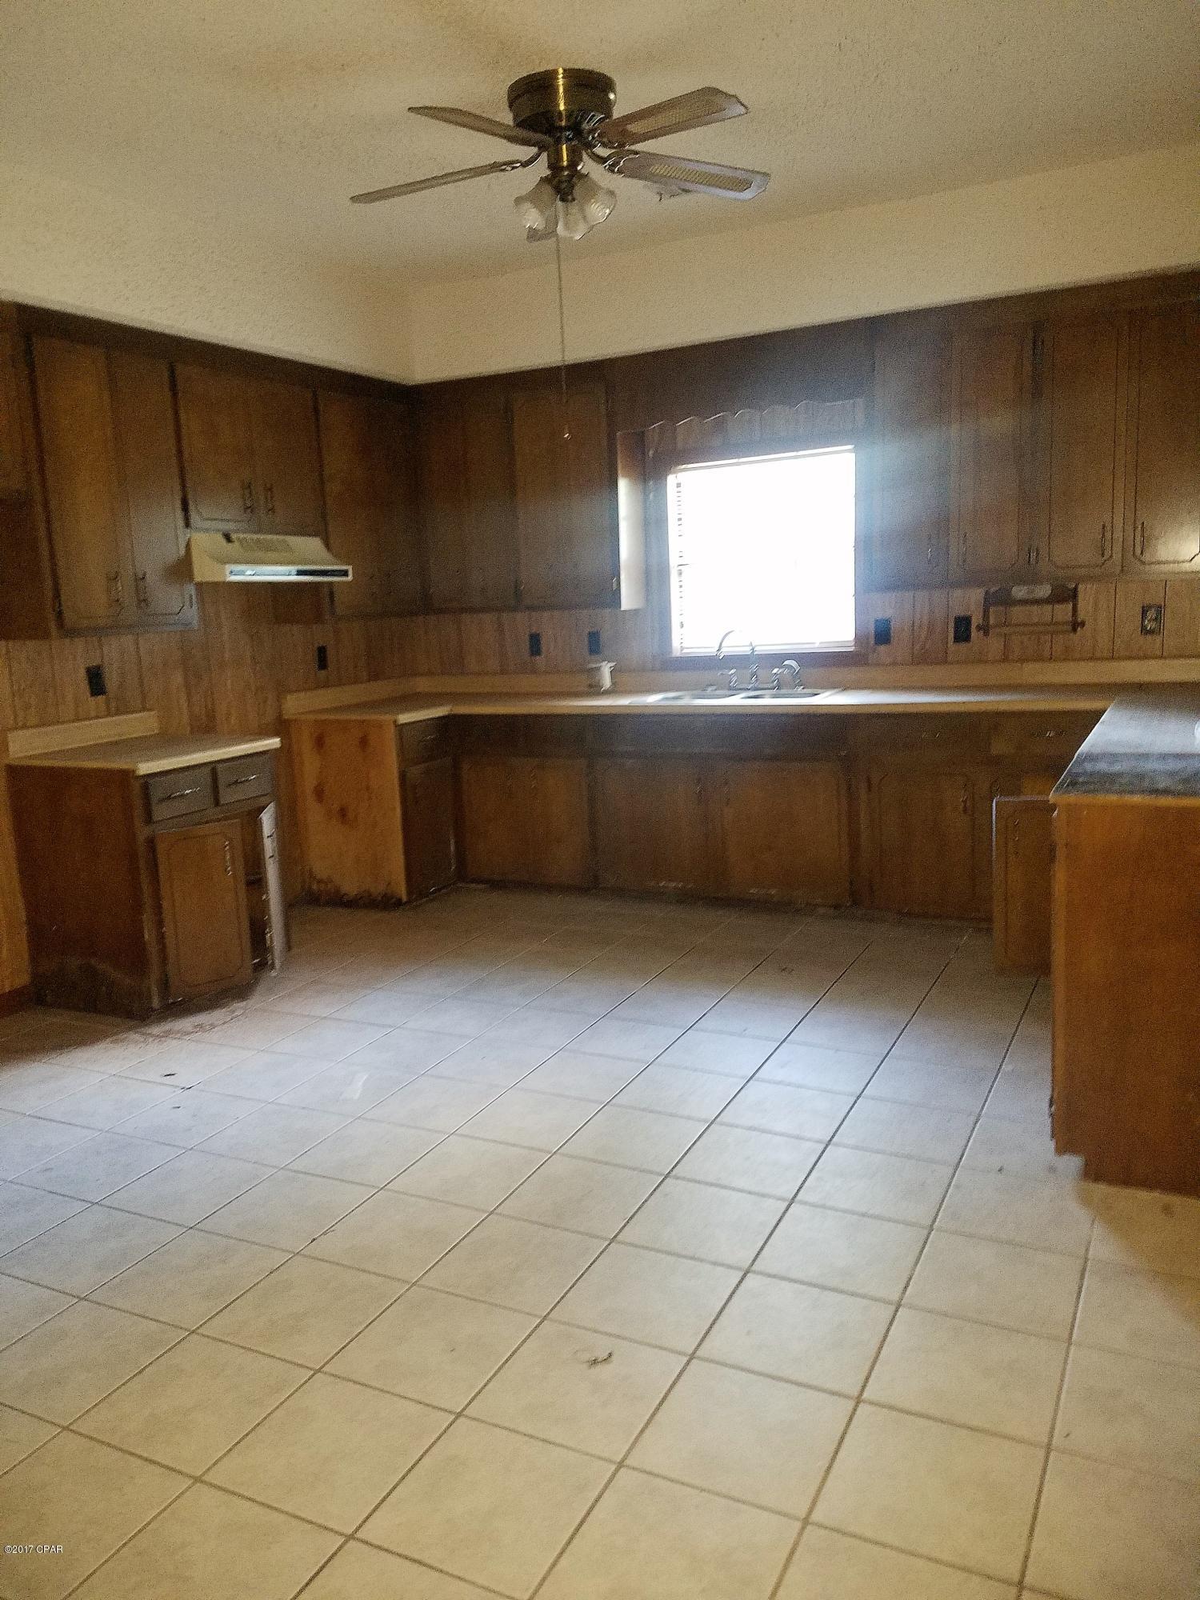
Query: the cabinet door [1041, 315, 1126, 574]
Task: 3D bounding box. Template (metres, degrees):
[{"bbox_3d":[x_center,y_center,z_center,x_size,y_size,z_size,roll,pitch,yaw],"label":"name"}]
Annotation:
[{"bbox_3d":[1.847,-1.338,4.594,0.306,0.925,0.020,3,11,28],"label":"cabinet door"}]

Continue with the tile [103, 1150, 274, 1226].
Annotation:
[{"bbox_3d":[-1.007,0.953,2.966,0.302,0.010,0.302,2,11,26],"label":"tile"}]

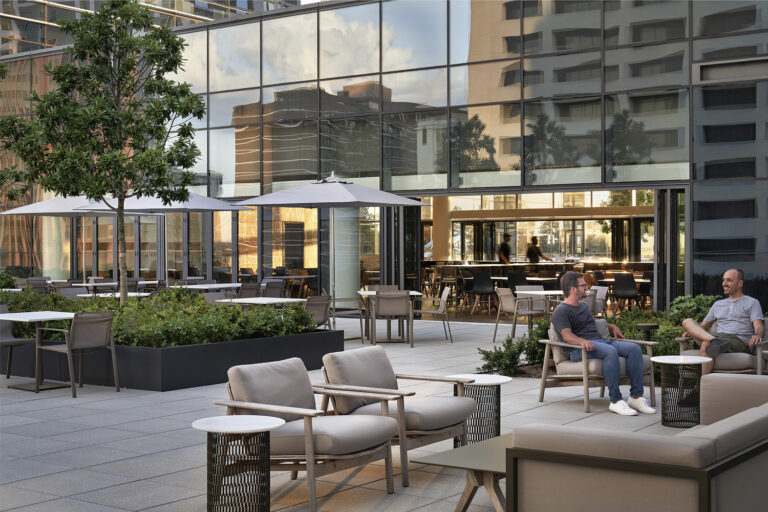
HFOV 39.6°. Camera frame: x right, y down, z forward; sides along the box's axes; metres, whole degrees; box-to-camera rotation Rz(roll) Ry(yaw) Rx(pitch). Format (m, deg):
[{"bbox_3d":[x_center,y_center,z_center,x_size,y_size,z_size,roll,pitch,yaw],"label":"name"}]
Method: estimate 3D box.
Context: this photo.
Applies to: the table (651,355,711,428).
[{"bbox_3d":[2.513,1.146,9.000,0.515,0.540,0.515,0,1,35],"label":"table"}]

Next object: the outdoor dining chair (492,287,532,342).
[{"bbox_3d":[2.100,0.925,16.500,0.620,0.840,0.580,0,1,-23],"label":"outdoor dining chair"}]

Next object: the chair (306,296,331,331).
[{"bbox_3d":[-1.100,0.950,14.420,0.620,0.840,0.580,0,1,37],"label":"chair"}]

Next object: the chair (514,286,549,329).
[{"bbox_3d":[2.560,0.957,18.300,0.580,0.855,0.610,0,0,-14],"label":"chair"}]

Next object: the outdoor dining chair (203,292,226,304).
[{"bbox_3d":[-2.320,0.969,15.600,0.610,0.855,0.580,0,0,37],"label":"outdoor dining chair"}]

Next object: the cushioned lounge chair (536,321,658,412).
[{"bbox_3d":[2.000,1.011,10.130,0.770,0.790,0.800,0,1,-26],"label":"cushioned lounge chair"}]

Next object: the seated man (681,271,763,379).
[{"bbox_3d":[3.350,0.781,10.450,0.720,1.280,0.880,0,0,37],"label":"seated man"}]

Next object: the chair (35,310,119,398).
[{"bbox_3d":[-3.150,0.986,10.980,0.630,0.840,0.580,0,1,36],"label":"chair"}]

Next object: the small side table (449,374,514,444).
[{"bbox_3d":[0.675,1.161,7.700,0.510,0.540,0.510,0,1,0],"label":"small side table"}]

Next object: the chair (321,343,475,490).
[{"bbox_3d":[0.085,1.042,7.200,0.800,0.790,0.770,0,1,33],"label":"chair"}]

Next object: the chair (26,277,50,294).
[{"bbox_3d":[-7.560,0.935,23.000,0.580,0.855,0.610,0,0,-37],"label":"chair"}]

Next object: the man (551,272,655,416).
[{"bbox_3d":[2.100,0.788,10.080,0.620,1.270,0.950,0,0,-31],"label":"man"}]

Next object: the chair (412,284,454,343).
[{"bbox_3d":[0.780,0.961,17.300,0.610,0.855,0.580,0,0,-4],"label":"chair"}]

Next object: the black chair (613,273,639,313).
[{"bbox_3d":[5.078,0.790,22.400,0.490,0.830,0.530,0,1,28],"label":"black chair"}]

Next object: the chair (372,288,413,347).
[{"bbox_3d":[0.120,0.964,16.700,0.580,0.855,0.610,0,0,-4],"label":"chair"}]

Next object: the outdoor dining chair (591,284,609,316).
[{"bbox_3d":[3.430,0.958,17.990,0.610,0.855,0.580,0,0,-18],"label":"outdoor dining chair"}]

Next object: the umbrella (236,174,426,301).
[{"bbox_3d":[-0.842,-0.014,18.000,2.500,2.800,2.150,0,0,35],"label":"umbrella"}]

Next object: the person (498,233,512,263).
[{"bbox_3d":[2.962,0.359,26.000,0.380,1.790,0.500,0,1,5],"label":"person"}]

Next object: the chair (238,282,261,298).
[{"bbox_3d":[-2.640,0.906,19.300,0.620,0.840,0.580,0,1,37],"label":"chair"}]

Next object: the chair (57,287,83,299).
[{"bbox_3d":[-4.770,0.931,17.000,0.620,0.840,0.580,0,1,37],"label":"chair"}]

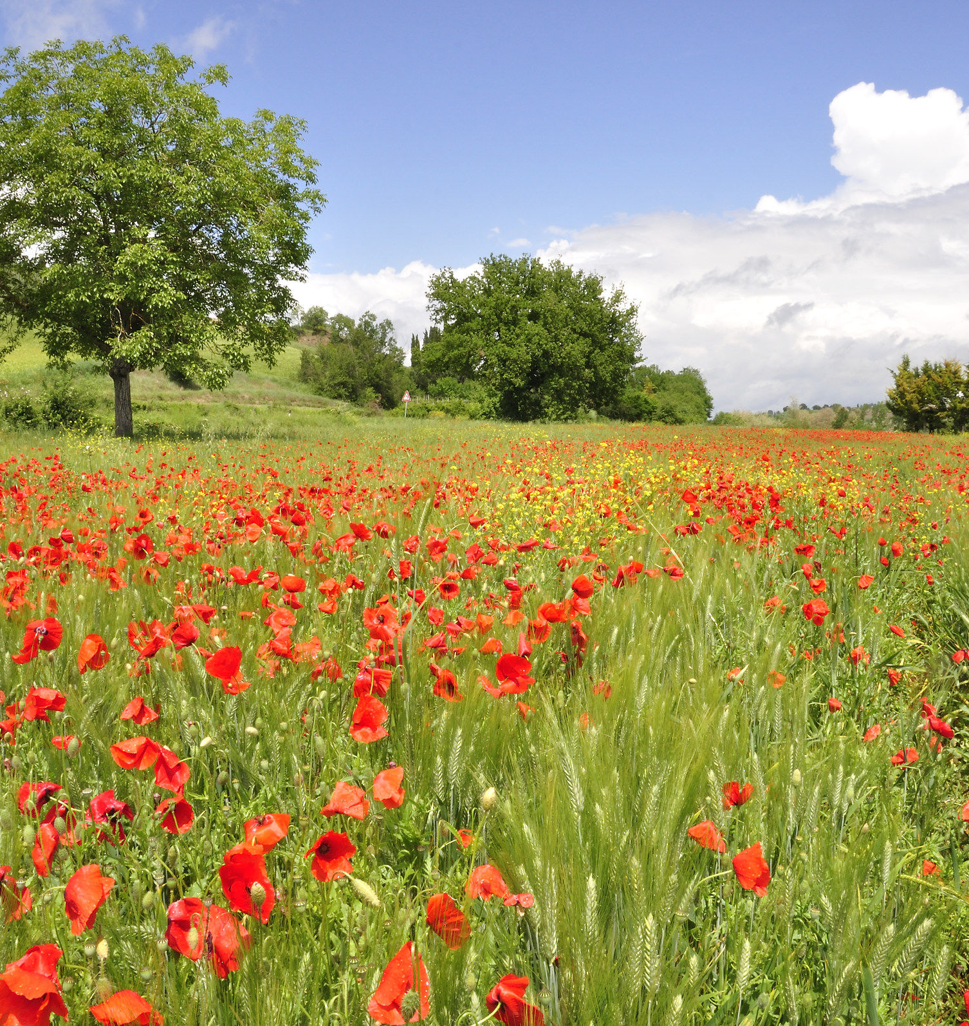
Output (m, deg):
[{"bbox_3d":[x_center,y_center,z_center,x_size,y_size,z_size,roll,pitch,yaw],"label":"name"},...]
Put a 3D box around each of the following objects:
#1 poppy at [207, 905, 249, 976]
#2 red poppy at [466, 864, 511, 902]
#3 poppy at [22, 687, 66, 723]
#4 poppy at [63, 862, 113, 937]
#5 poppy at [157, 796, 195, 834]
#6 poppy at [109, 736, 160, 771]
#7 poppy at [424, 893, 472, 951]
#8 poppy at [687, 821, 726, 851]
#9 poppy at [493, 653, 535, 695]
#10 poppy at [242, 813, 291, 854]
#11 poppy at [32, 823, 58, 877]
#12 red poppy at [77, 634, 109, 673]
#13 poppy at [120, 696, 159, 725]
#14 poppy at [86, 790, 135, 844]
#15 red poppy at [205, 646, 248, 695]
[{"bbox_3d":[-0.269,0.447,1.120,0.047,0.075,0.060,-2,5,-18],"label":"poppy"},{"bbox_3d":[0.006,0.467,1.350,0.055,0.050,0.052,0,5,0],"label":"red poppy"},{"bbox_3d":[-0.781,0.339,1.900,0.079,0.062,0.060,-3,6,-30],"label":"poppy"},{"bbox_3d":[-0.432,0.422,1.170,0.054,0.075,0.060,0,5,6],"label":"poppy"},{"bbox_3d":[-0.452,0.443,1.570,0.055,0.055,0.048,-1,5,-17],"label":"poppy"},{"bbox_3d":[-0.573,0.395,1.760,0.083,0.056,0.065,0,5,5],"label":"poppy"},{"bbox_3d":[-0.045,0.496,1.300,0.054,0.068,0.055,1,5,9],"label":"poppy"},{"bbox_3d":[0.312,0.452,1.500,0.054,0.043,0.050,2,5,24],"label":"poppy"},{"bbox_3d":[0.060,0.334,2.220,0.085,0.083,0.070,-1,5,-10],"label":"poppy"},{"bbox_3d":[-0.306,0.449,1.500,0.067,0.056,0.055,1,5,11],"label":"poppy"},{"bbox_3d":[-0.595,0.457,1.450,0.034,0.071,0.062,-2,5,-24],"label":"poppy"},{"bbox_3d":[-0.785,0.282,2.150,0.065,0.075,0.055,-4,6,-37],"label":"red poppy"},{"bbox_3d":[-0.669,0.383,2.080,0.073,0.054,0.060,-2,5,-18],"label":"poppy"},{"bbox_3d":[-0.531,0.431,1.520,0.068,0.075,0.050,-1,5,-11],"label":"poppy"},{"bbox_3d":[-0.465,0.283,1.930,0.076,0.086,0.060,-2,5,-24],"label":"red poppy"}]

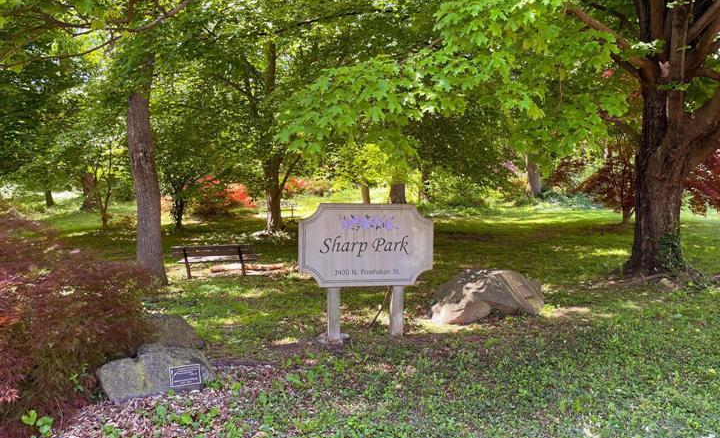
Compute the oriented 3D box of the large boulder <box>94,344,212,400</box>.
[{"bbox_3d":[-1.637,1.160,4.330,0.840,0.360,0.480,0,0,-25],"label":"large boulder"}]

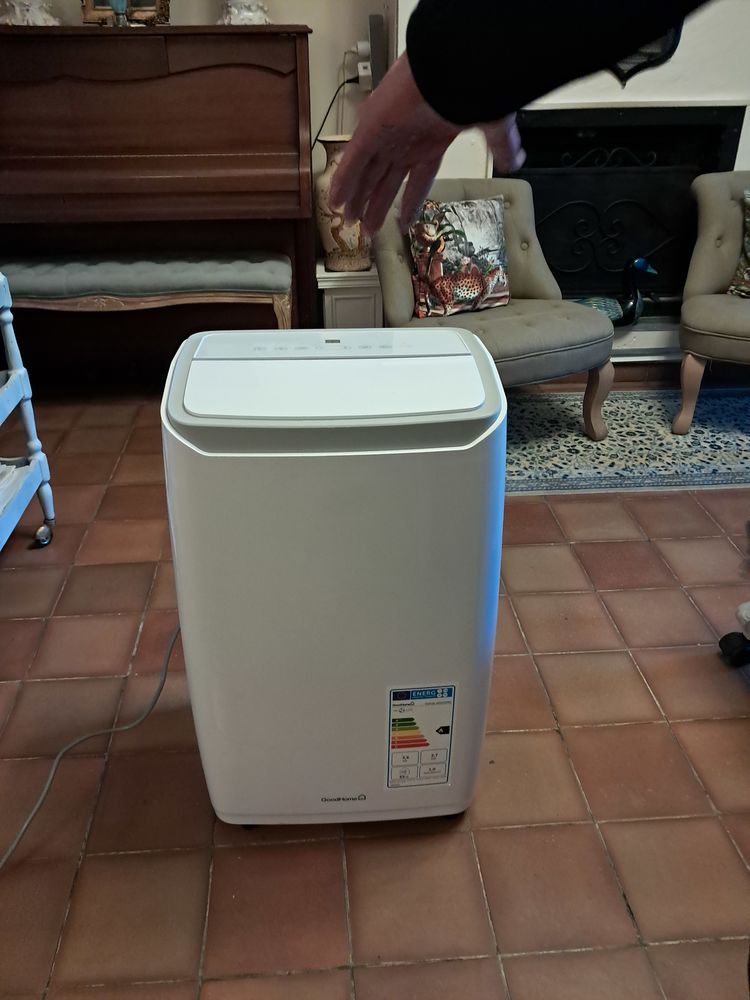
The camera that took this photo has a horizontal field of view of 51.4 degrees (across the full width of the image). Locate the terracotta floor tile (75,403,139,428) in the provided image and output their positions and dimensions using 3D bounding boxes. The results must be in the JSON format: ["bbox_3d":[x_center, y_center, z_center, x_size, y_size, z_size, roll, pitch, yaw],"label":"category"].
[{"bbox_3d":[-0.908,-0.282,2.663,0.200,0.015,0.198,-2,30,-4],"label":"terracotta floor tile"}]

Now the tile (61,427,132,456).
[{"bbox_3d":[-0.889,-0.179,2.478,0.200,0.015,0.197,-2,30,-4],"label":"tile"}]

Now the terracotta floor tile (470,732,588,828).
[{"bbox_3d":[0.249,0.482,1.350,0.200,0.015,0.197,-2,30,-4],"label":"terracotta floor tile"}]

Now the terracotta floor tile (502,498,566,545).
[{"bbox_3d":[0.385,0.068,2.063,0.200,0.015,0.197,-2,30,-4],"label":"terracotta floor tile"}]

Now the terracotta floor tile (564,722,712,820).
[{"bbox_3d":[0.453,0.475,1.364,0.200,0.015,0.197,-2,30,-4],"label":"terracotta floor tile"}]

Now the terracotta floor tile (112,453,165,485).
[{"bbox_3d":[-0.662,-0.089,2.314,0.200,0.013,0.197,-2,30,-4],"label":"terracotta floor tile"}]

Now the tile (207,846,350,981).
[{"bbox_3d":[-0.143,0.598,1.147,0.200,0.015,0.198,-2,30,-4],"label":"tile"}]

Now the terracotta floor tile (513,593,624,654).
[{"bbox_3d":[0.419,0.274,1.714,0.200,0.015,0.198,-2,30,-4],"label":"terracotta floor tile"}]

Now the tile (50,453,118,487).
[{"bbox_3d":[-0.874,-0.082,2.316,0.200,0.015,0.198,-2,30,-4],"label":"tile"}]

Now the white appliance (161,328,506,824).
[{"bbox_3d":[-0.053,0.135,1.209,0.422,0.702,0.349,-2,30,-3],"label":"white appliance"}]

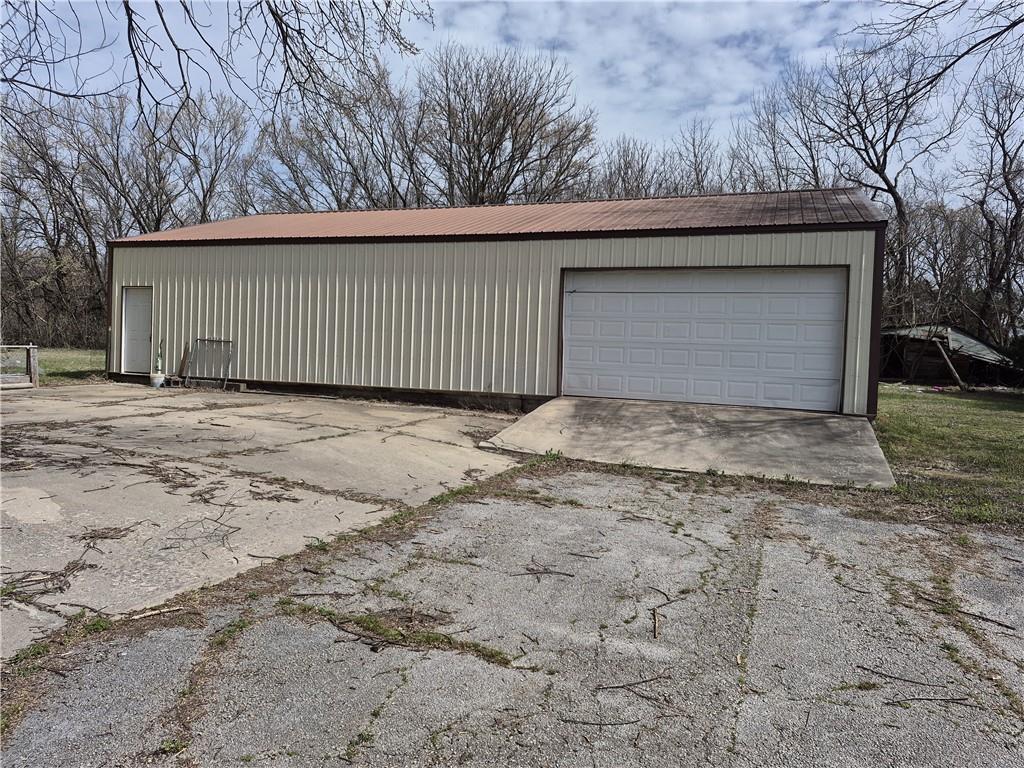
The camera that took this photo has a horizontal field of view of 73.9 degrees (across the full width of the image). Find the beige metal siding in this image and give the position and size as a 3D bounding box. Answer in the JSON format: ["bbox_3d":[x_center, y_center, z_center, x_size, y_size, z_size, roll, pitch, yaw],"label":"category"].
[{"bbox_3d":[-1.916,-1.408,13.940,16.660,3.020,0.070,3,3,19],"label":"beige metal siding"}]

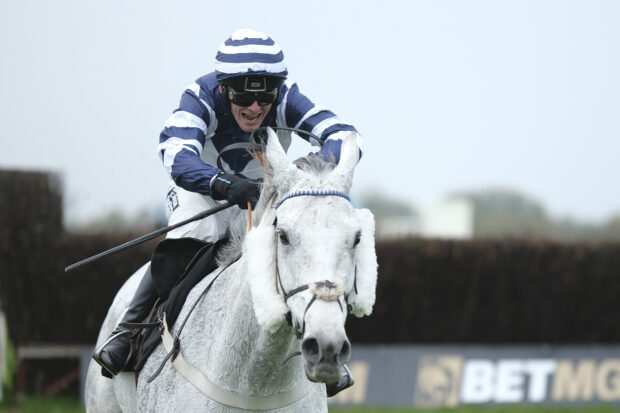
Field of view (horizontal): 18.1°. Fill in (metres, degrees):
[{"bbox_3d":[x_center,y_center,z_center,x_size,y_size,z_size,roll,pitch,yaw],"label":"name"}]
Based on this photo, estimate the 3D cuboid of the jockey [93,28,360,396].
[{"bbox_3d":[-0.240,0.030,6.200,0.820,1.160,0.950,0,-1,-14],"label":"jockey"}]

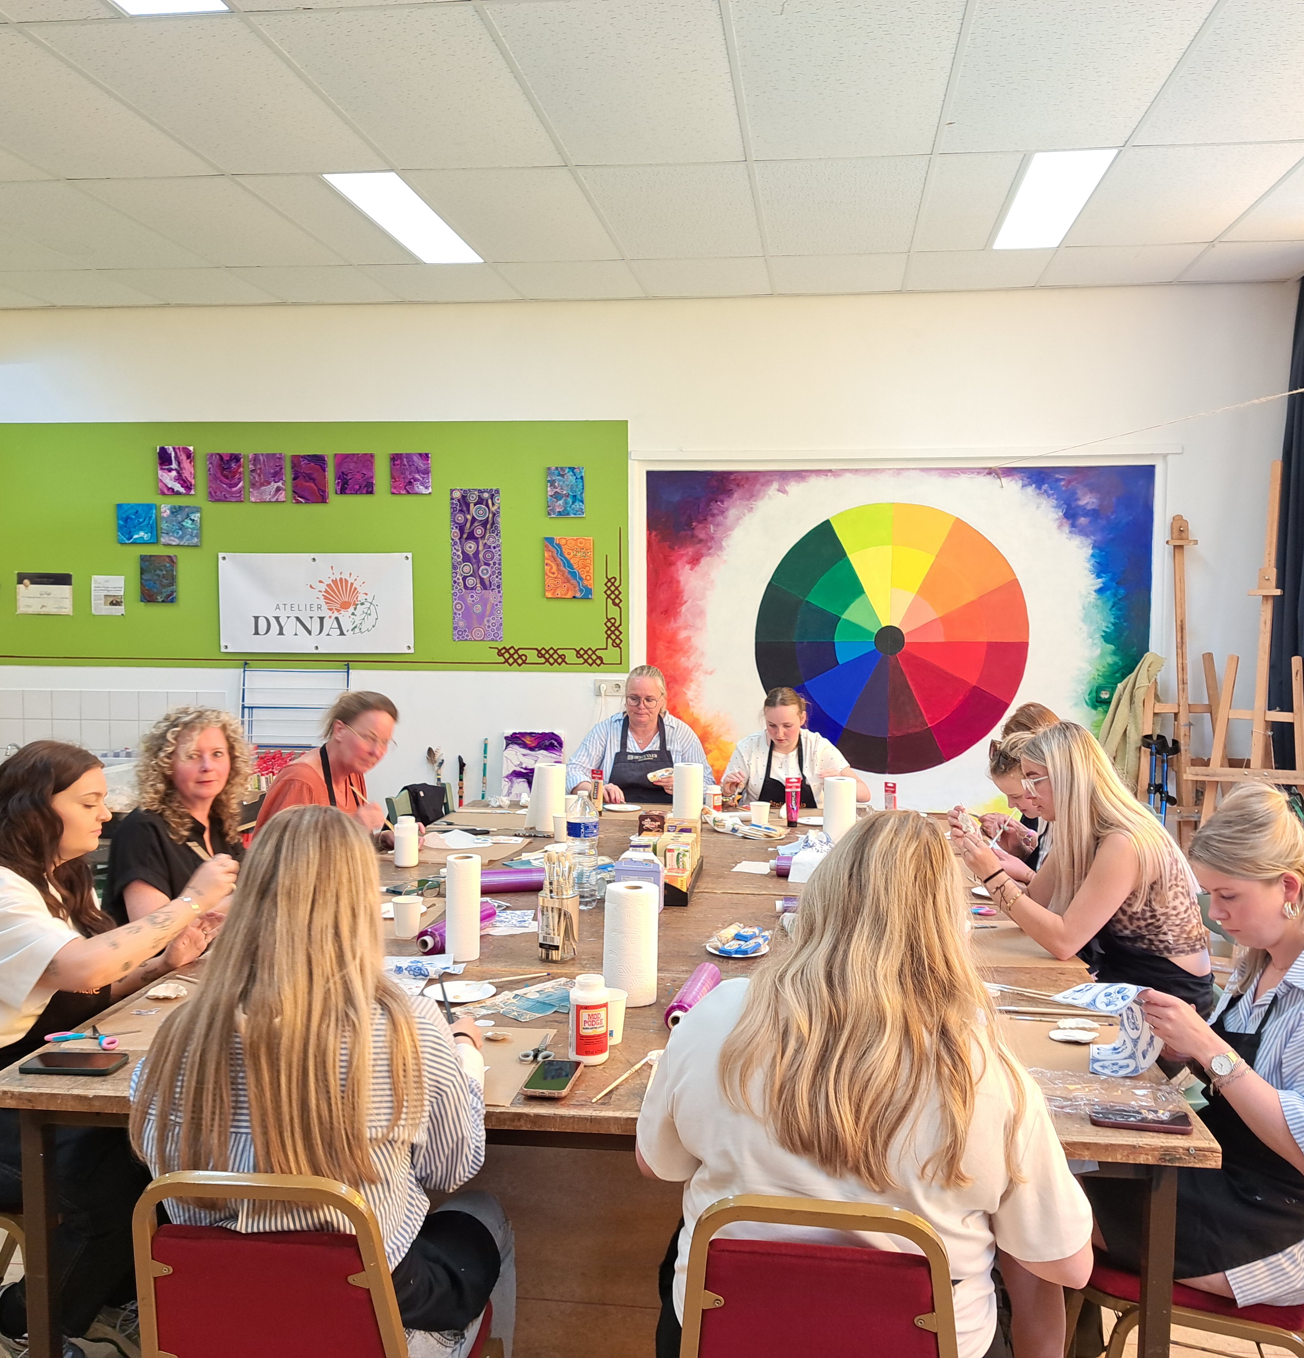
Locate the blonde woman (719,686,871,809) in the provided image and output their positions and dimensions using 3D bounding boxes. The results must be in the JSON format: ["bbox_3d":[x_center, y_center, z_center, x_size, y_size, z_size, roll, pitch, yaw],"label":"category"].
[{"bbox_3d":[0.612,0.657,5.393,0.610,1.250,0.720,1,4,12],"label":"blonde woman"}]

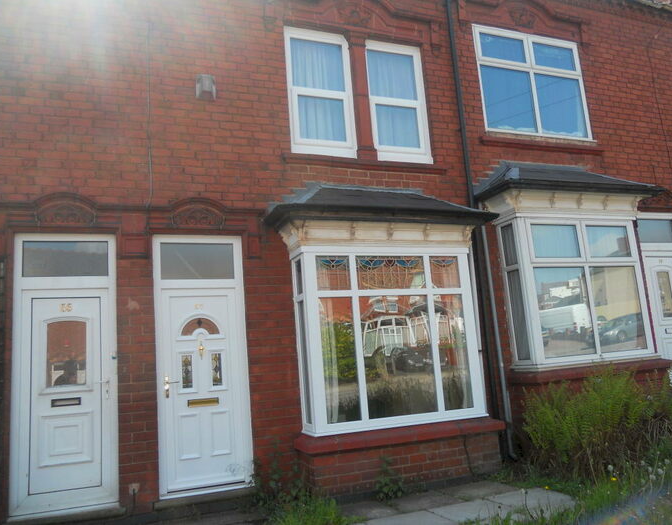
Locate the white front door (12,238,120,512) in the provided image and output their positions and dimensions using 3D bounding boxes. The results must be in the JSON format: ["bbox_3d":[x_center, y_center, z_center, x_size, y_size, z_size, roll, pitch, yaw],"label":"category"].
[{"bbox_3d":[-2.524,0.973,5.118,0.894,2.533,0.090,0,-11,-22],"label":"white front door"}]

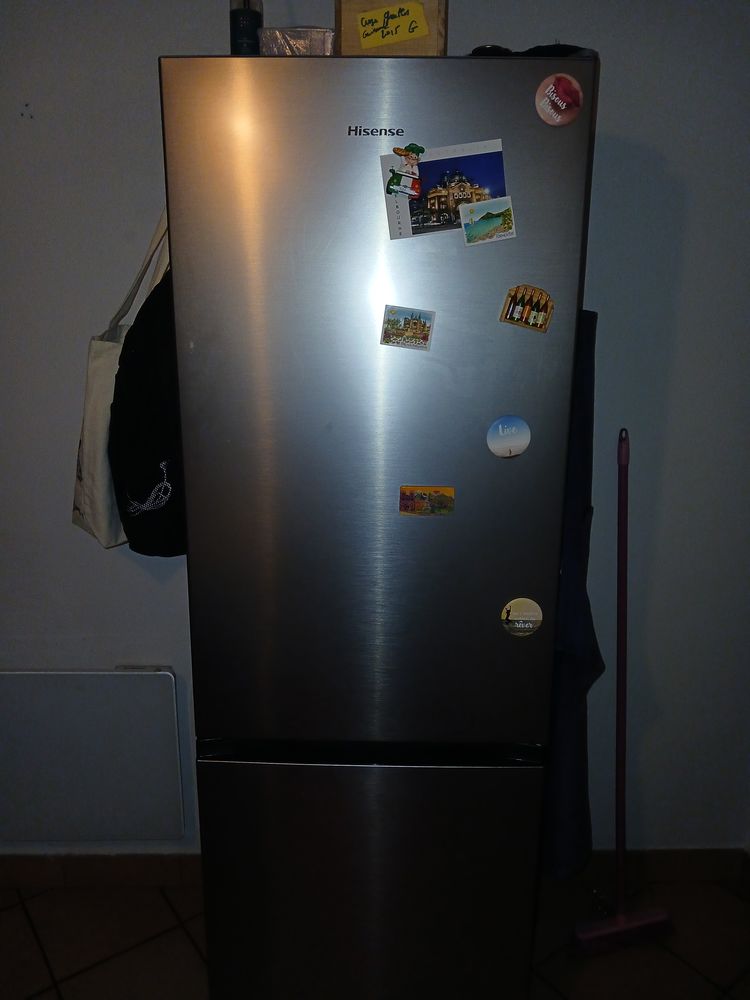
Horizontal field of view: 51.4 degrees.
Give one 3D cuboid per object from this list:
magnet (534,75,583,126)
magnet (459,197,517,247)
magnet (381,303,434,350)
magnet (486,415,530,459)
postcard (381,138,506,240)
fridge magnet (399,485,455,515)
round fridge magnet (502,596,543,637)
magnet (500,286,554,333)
[{"bbox_3d":[0.235,-0.508,0.991,0.061,0.061,0.006,40,12,-8],"label":"magnet"},{"bbox_3d":[0.150,-0.367,1.029,0.068,0.051,0.005,-10,14,4],"label":"magnet"},{"bbox_3d":[0.045,-0.234,1.065,0.069,0.053,0.005,8,14,-1],"label":"magnet"},{"bbox_3d":[0.189,-0.088,1.098,0.061,0.061,0.006,-4,14,2],"label":"magnet"},{"bbox_3d":[0.093,-0.406,1.022,0.158,0.103,0.002,-7,14,3],"label":"postcard"},{"bbox_3d":[0.076,0.001,1.123,0.078,0.040,0.005,1,14,1],"label":"fridge magnet"},{"bbox_3d":[0.220,0.176,1.163,0.061,0.061,0.006,1,14,1],"label":"round fridge magnet"},{"bbox_3d":[0.209,-0.260,1.054,0.066,0.054,0.006,15,14,-2],"label":"magnet"}]

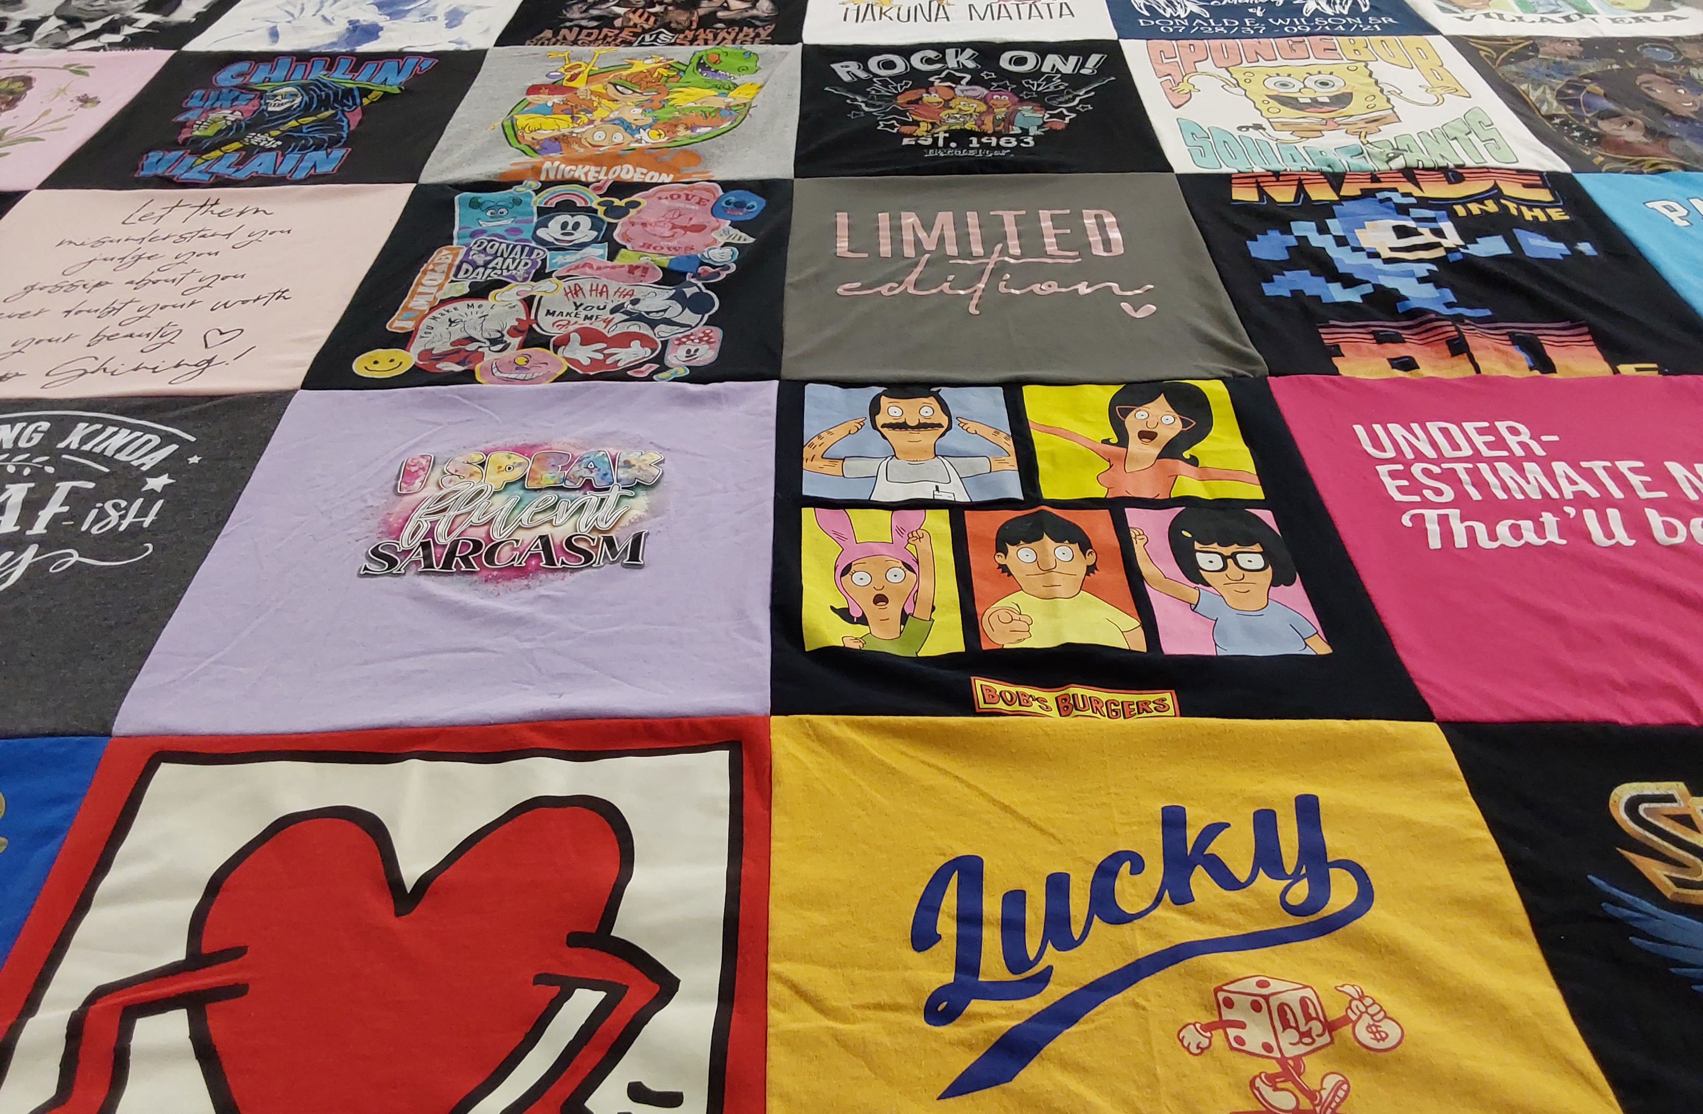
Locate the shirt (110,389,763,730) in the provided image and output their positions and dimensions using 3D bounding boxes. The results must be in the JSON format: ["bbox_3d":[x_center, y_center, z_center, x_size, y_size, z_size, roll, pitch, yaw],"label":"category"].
[{"bbox_3d":[-0.234,-0.015,0.915,0.370,0.020,0.355,-1,40,0],"label":"shirt"}]

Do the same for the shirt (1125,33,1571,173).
[{"bbox_3d":[0.503,-0.487,1.472,0.382,0.020,0.381,0,40,1],"label":"shirt"}]

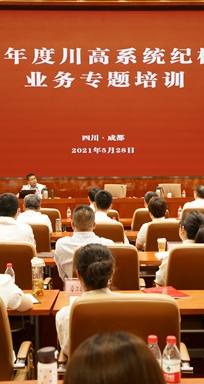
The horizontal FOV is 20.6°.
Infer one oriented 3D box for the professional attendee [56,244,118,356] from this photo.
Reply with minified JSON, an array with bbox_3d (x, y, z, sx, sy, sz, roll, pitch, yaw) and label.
[{"bbox_3d":[-0.013,0.817,2.833,0.470,1.140,0.720,0,3,-3],"label":"professional attendee"}]

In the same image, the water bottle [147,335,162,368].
[{"bbox_3d":[0.183,0.602,2.010,0.063,0.176,0.063,0,3,-1],"label":"water bottle"}]

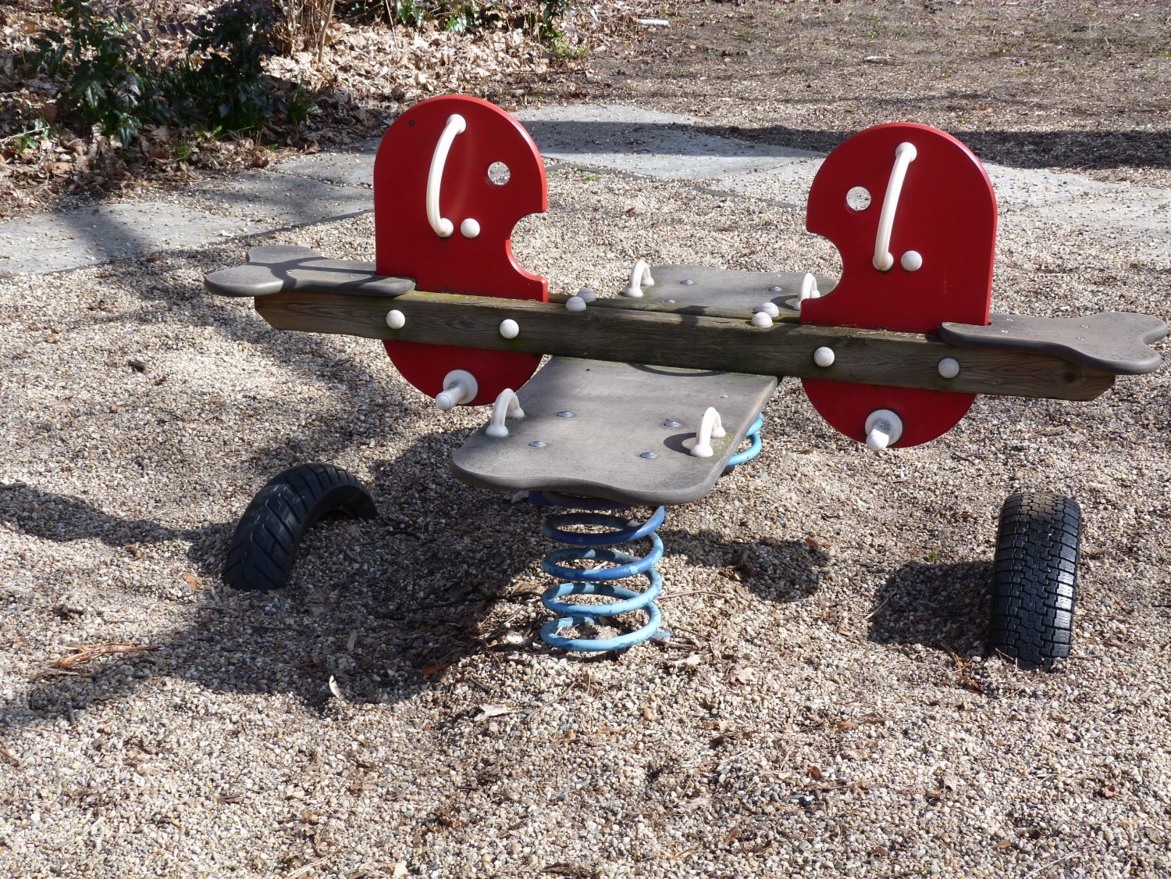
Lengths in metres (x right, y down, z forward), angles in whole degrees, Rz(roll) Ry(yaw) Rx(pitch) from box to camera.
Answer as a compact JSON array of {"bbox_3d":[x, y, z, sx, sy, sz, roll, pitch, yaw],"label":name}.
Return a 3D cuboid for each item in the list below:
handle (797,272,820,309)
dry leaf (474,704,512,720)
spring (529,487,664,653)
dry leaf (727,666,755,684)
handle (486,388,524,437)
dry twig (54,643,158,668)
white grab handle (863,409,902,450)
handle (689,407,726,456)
[{"bbox_3d":[0.451,-0.311,4.606,0.037,0.065,0.144,6,19,14],"label":"handle"},{"bbox_3d":[-0.146,0.428,3.565,0.060,0.013,0.037,1,18,0],"label":"dry leaf"},{"bbox_3d":[0.032,0.184,3.840,0.209,0.305,0.209,1,18,0],"label":"spring"},{"bbox_3d":[0.255,0.386,3.710,0.044,0.013,0.047,1,18,0],"label":"dry leaf"},{"bbox_3d":[-0.132,-0.058,3.816,0.037,0.065,0.144,6,19,14],"label":"handle"},{"bbox_3d":[-0.809,0.355,3.795,0.175,0.026,0.084,-5,18,-19],"label":"dry twig"},{"bbox_3d":[0.533,-0.006,4.096,0.068,0.068,0.091,6,19,14],"label":"white grab handle"},{"bbox_3d":[0.207,-0.025,3.731,0.037,0.065,0.144,6,19,14],"label":"handle"}]

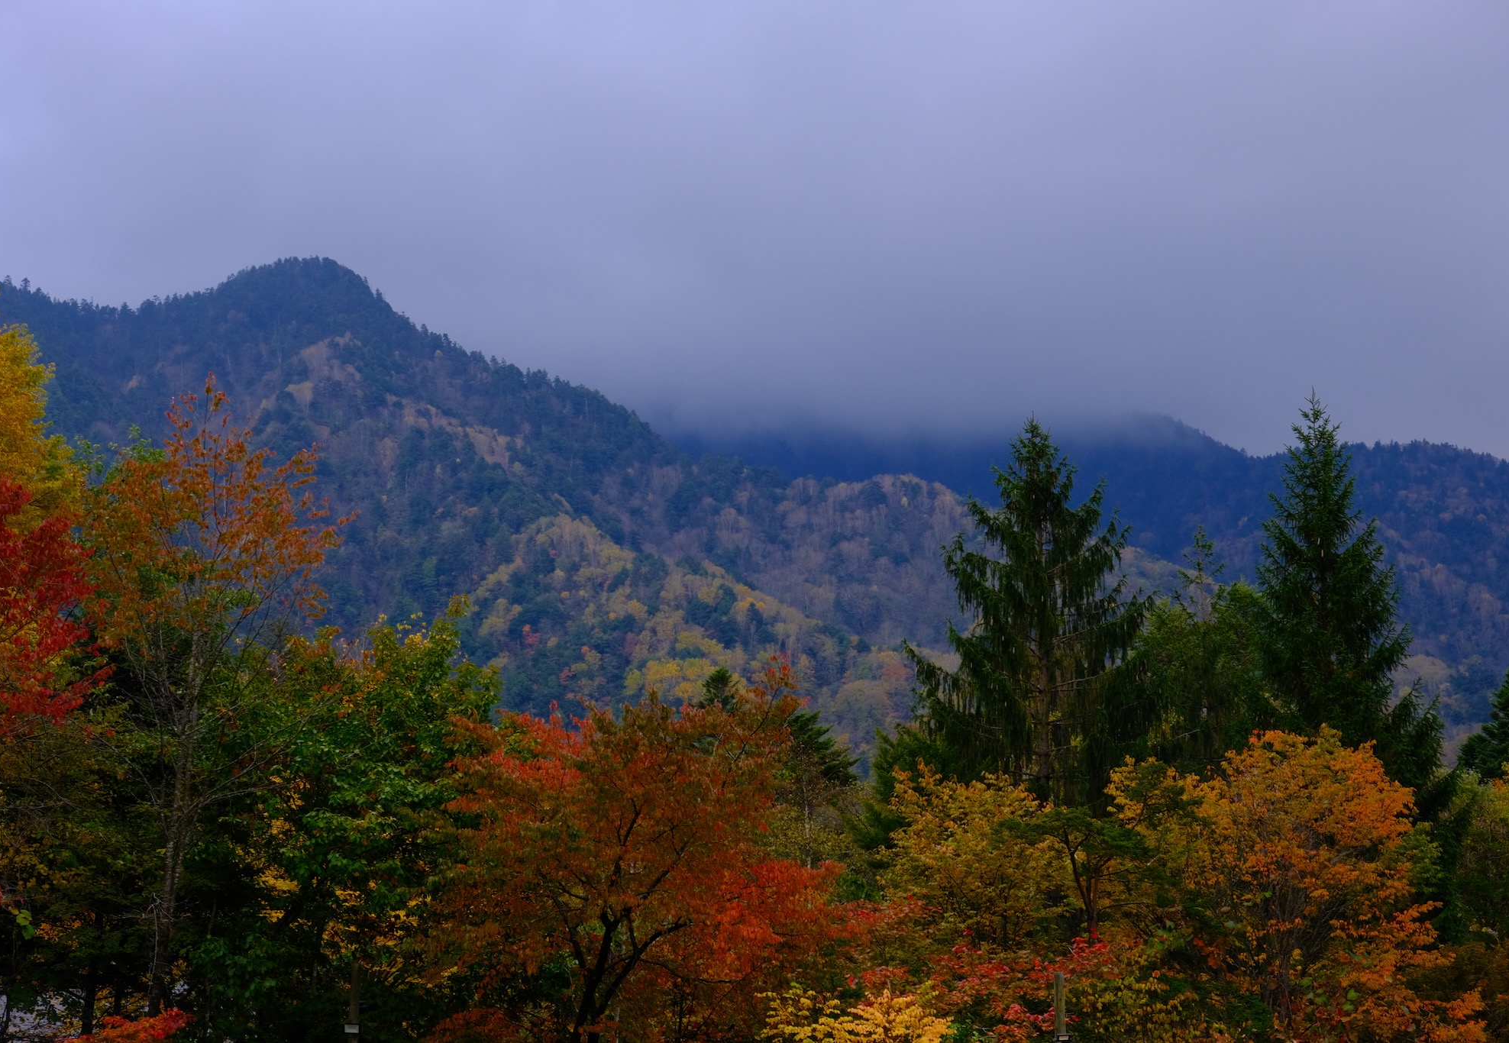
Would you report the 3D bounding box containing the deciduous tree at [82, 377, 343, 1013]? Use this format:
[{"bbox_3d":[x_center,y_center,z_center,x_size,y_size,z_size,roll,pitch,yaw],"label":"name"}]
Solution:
[{"bbox_3d":[-7.690,2.555,45.000,3.700,9.200,3.600,0,-6,0],"label":"deciduous tree"}]

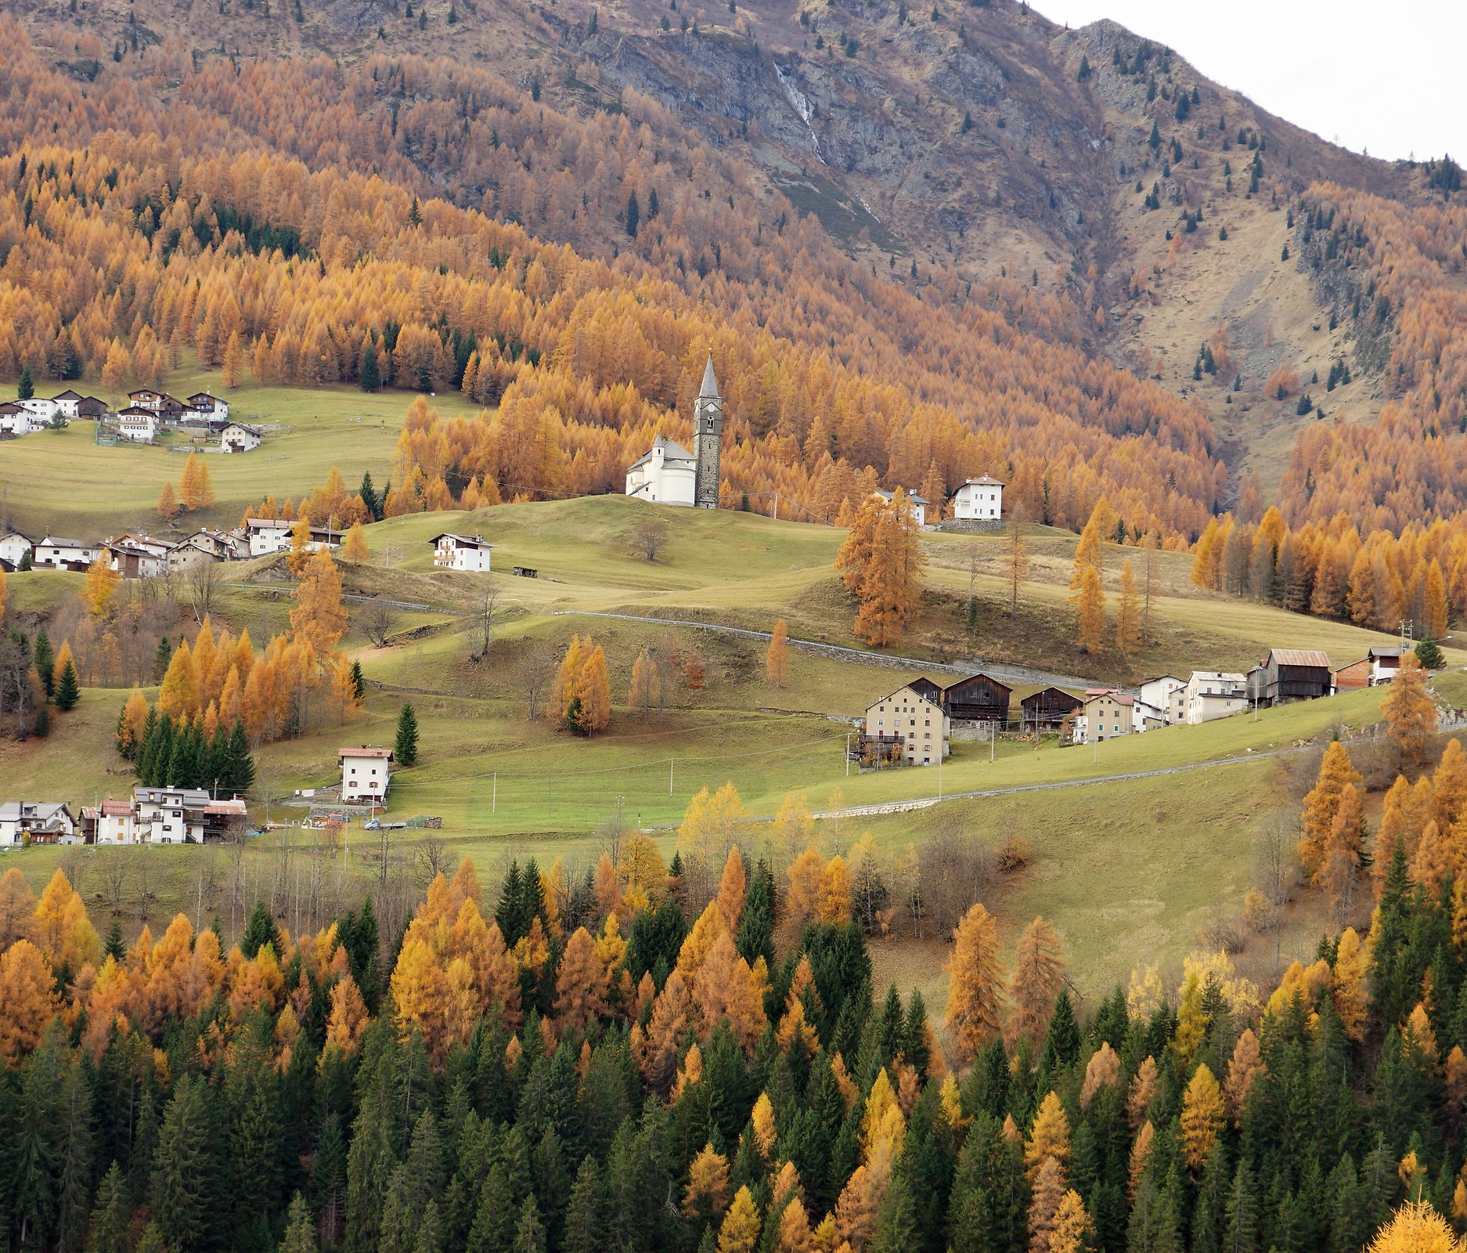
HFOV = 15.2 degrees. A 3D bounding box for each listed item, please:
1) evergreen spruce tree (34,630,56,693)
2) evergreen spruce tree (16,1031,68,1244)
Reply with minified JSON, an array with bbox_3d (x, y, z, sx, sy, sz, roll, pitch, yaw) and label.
[{"bbox_3d":[-141.970,7.570,1130.000,4.400,13.190,4.400,1,-6,0],"label":"evergreen spruce tree"},{"bbox_3d":[-103.450,77.320,820.000,7.000,31.340,7.000,2,-6,0],"label":"evergreen spruce tree"}]

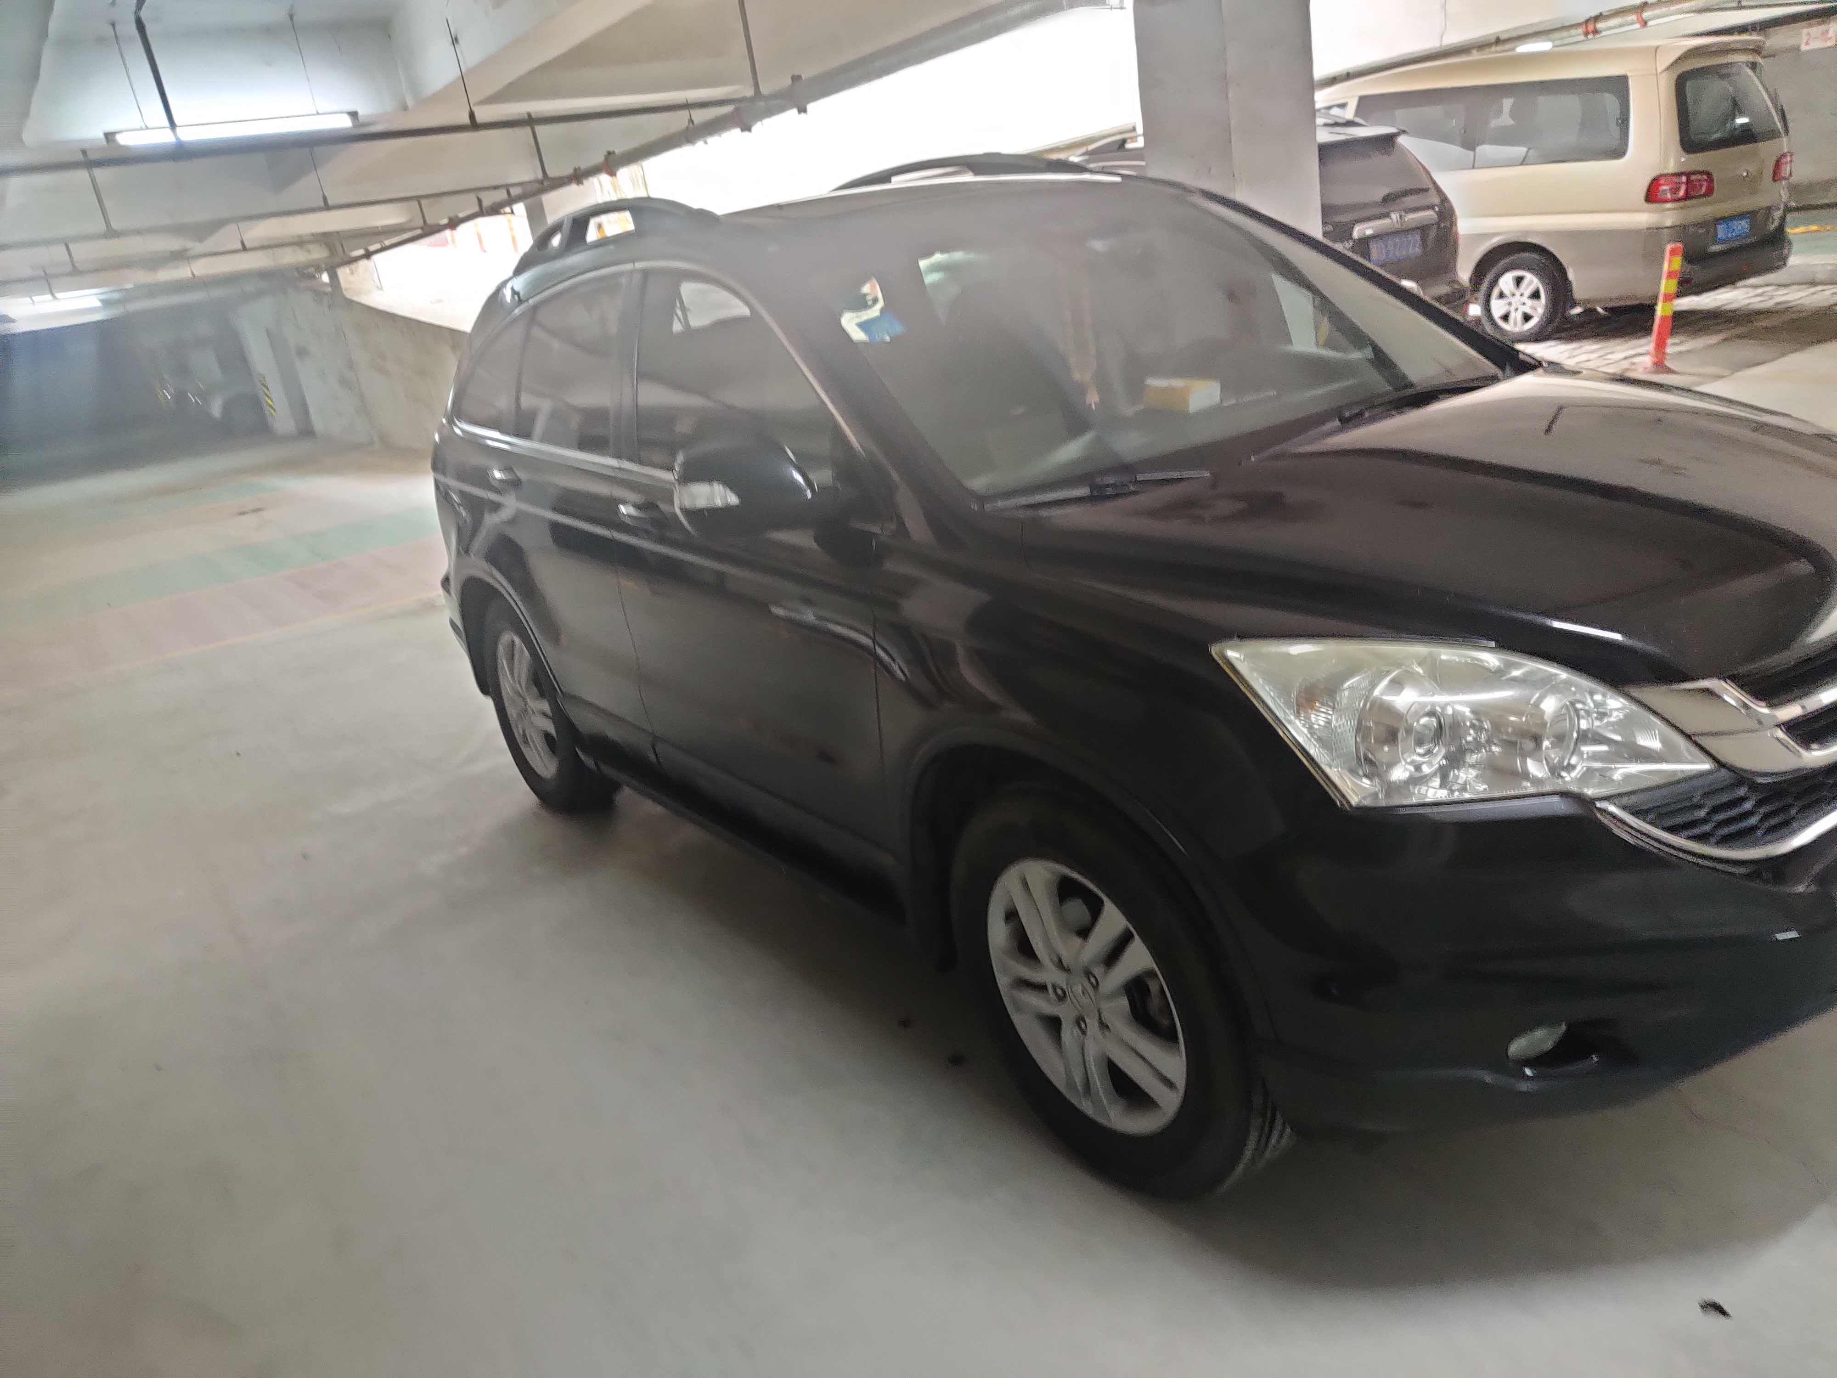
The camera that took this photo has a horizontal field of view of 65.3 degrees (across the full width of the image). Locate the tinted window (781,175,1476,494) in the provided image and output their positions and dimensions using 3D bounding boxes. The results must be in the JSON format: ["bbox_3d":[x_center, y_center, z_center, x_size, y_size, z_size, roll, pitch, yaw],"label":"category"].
[{"bbox_3d":[0.418,-0.833,2.961,1.400,0.120,0.970,-19,53,-30],"label":"tinted window"}]

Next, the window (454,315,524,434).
[{"bbox_3d":[-1.249,-0.924,4.208,0.080,0.330,0.550,5,6,-30],"label":"window"}]

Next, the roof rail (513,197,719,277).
[{"bbox_3d":[-0.837,-1.163,3.680,0.080,0.110,1.370,-19,20,-30],"label":"roof rail"}]

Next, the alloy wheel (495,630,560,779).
[{"bbox_3d":[-1.147,0.033,4.409,0.170,0.460,0.460,-19,20,-30],"label":"alloy wheel"}]

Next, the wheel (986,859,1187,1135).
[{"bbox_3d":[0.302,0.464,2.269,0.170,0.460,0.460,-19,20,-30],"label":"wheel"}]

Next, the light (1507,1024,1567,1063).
[{"bbox_3d":[0.780,0.444,1.805,0.095,0.070,0.060,-14,18,-16],"label":"light"}]

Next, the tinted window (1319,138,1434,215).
[{"bbox_3d":[2.515,-2.900,8.133,1.200,0.480,0.170,-19,-15,-30],"label":"tinted window"}]

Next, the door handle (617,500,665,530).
[{"bbox_3d":[-0.599,-0.377,3.100,0.055,0.045,0.205,-19,20,-30],"label":"door handle"}]

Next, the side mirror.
[{"bbox_3d":[-0.293,-0.348,2.492,0.225,0.170,0.155,-19,20,-30],"label":"side mirror"}]

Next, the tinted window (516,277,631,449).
[{"bbox_3d":[-0.893,-0.823,3.649,0.060,0.420,0.730,5,7,-35],"label":"tinted window"}]

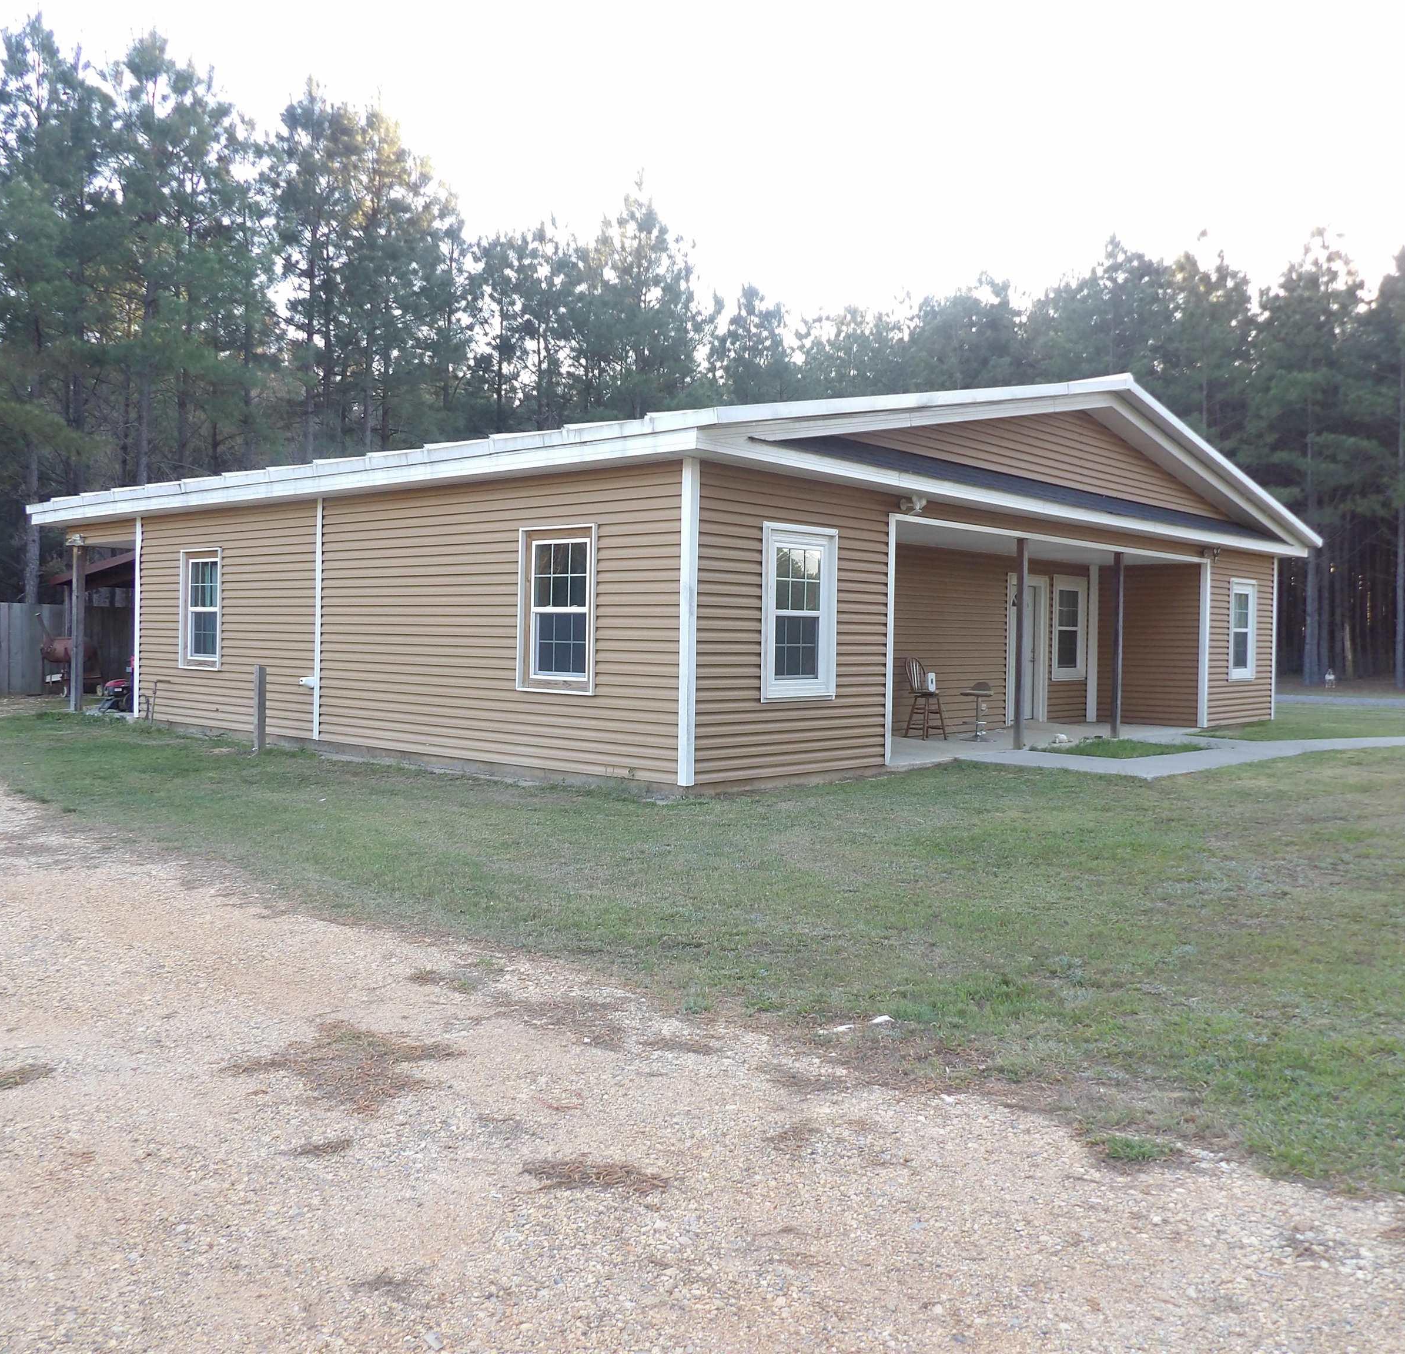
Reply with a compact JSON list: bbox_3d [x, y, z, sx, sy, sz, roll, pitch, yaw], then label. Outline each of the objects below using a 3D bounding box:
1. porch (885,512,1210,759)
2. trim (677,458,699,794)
[{"bbox_3d":[4.135,-0.455,16.507,1.850,2.570,8.691,3,3,42],"label":"porch"},{"bbox_3d":[-0.099,-0.454,10.583,0.100,2.755,0.100,3,3,41],"label":"trim"}]

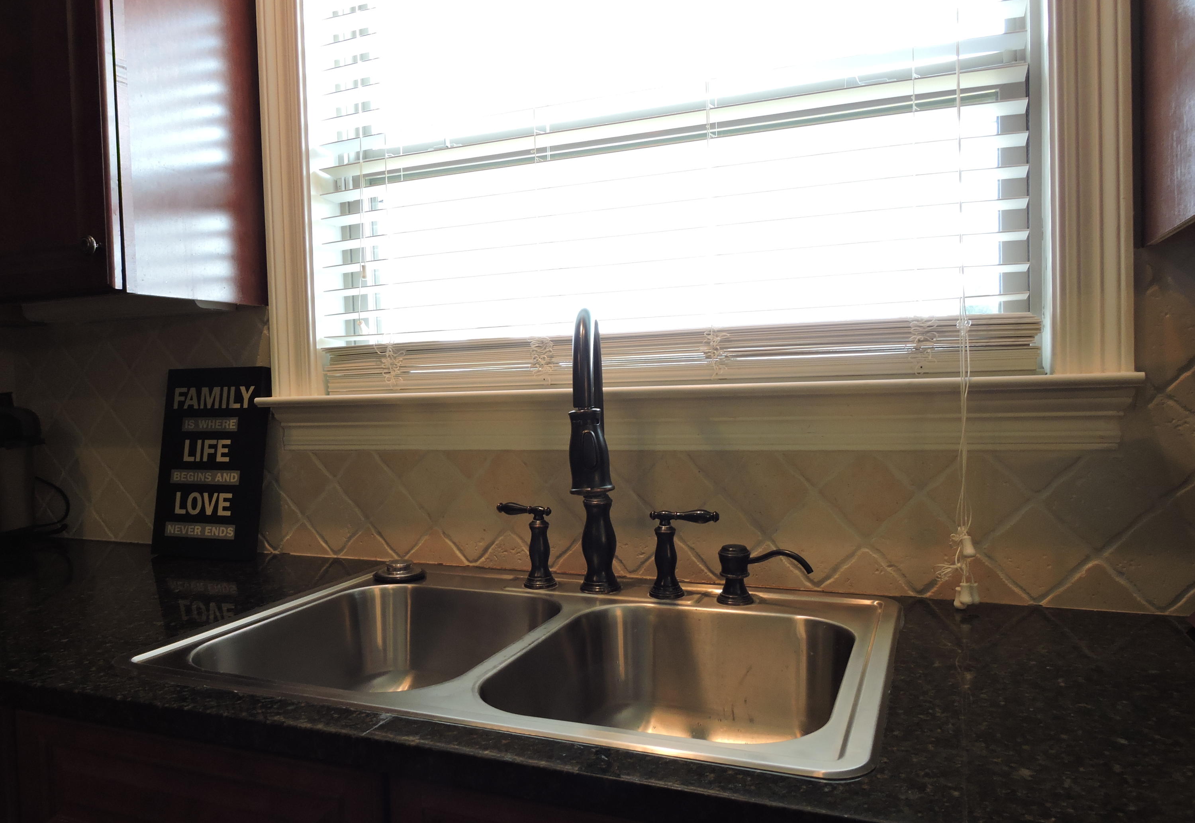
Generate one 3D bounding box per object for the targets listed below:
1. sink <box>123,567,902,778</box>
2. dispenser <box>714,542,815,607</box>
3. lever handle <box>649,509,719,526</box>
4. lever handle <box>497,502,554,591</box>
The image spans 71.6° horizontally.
[{"bbox_3d":[-0.068,0.364,1.032,0.832,0.195,0.562,-1,2,23],"label":"sink"},{"bbox_3d":[0.223,0.221,1.120,0.132,0.074,0.053,-1,2,28],"label":"dispenser"},{"bbox_3d":[0.124,0.149,1.165,0.102,0.023,0.021,-1,2,20],"label":"lever handle"},{"bbox_3d":[-0.111,0.203,1.275,0.107,0.122,0.054,-1,2,33],"label":"lever handle"}]

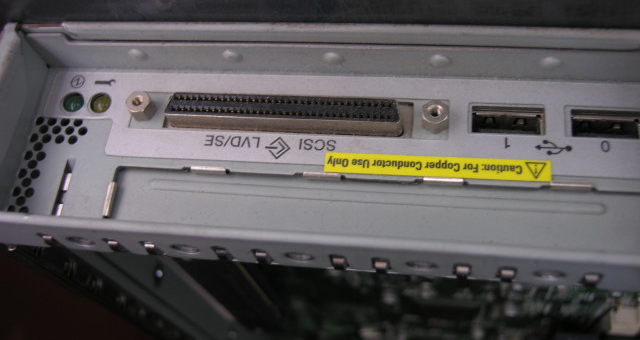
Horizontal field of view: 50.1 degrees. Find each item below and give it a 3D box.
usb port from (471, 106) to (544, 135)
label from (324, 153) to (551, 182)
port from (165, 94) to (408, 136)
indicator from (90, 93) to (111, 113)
[{"bbox_3d":[0.036,-0.008,0.134,0.013,0.009,0.006,3,67,9],"label":"usb port"},{"bbox_3d":[0.022,-0.001,0.128,0.042,0.001,0.004,3,67,9],"label":"label"},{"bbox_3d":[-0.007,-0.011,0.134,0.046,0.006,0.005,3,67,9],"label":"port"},{"bbox_3d":[-0.046,-0.013,0.145,0.005,0.005,0.005,3,67,9],"label":"indicator"}]

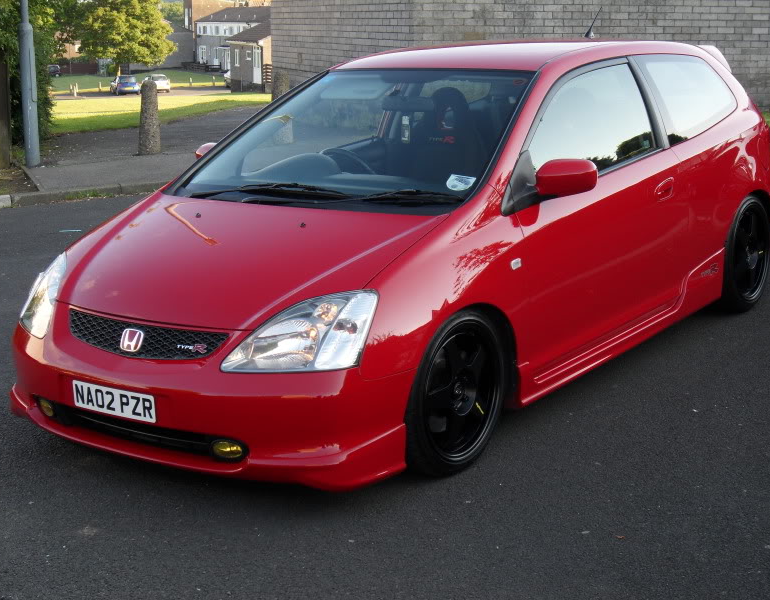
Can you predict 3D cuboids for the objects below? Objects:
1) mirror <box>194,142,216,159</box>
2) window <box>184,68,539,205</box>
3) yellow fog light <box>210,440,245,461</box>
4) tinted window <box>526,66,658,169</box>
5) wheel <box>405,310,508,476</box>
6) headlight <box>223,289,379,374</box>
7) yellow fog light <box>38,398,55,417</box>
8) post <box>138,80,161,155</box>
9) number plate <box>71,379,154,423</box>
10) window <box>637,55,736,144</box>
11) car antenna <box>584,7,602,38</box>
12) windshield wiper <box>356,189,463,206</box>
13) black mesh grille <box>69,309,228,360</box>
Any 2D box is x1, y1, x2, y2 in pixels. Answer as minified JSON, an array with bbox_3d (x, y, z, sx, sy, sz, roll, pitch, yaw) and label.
[{"bbox_3d":[-0.768,-0.635,6.013,0.240,0.150,0.140,7,17,36],"label":"mirror"},{"bbox_3d":[-0.088,-0.693,5.394,1.430,0.140,0.960,7,43,36],"label":"window"},{"bbox_3d":[-0.477,0.462,4.179,0.125,0.068,0.060,7,16,35],"label":"yellow fog light"},{"bbox_3d":[0.832,-0.705,5.437,0.080,0.460,1.100,-23,0,39],"label":"tinted window"},{"bbox_3d":[0.190,0.299,4.557,0.210,0.615,0.615,7,16,35],"label":"wheel"},{"bbox_3d":[-0.248,0.105,4.148,0.370,0.225,0.390,5,15,29],"label":"headlight"},{"bbox_3d":[-1.207,0.387,4.816,0.110,0.063,0.055,9,18,42],"label":"yellow fog light"},{"bbox_3d":[-2.495,-1.933,14.200,0.250,0.780,0.250,0,12,0],"label":"post"},{"bbox_3d":[-0.876,0.327,4.325,0.380,0.090,0.015,7,16,35],"label":"number plate"},{"bbox_3d":[1.420,-0.953,6.198,0.070,0.430,0.950,-15,3,35],"label":"window"},{"bbox_3d":[1.073,-1.416,6.843,0.040,0.210,0.050,7,-29,36],"label":"car antenna"},{"bbox_3d":[0.085,-0.351,4.650,0.410,0.055,0.060,3,14,21],"label":"windshield wiper"},{"bbox_3d":[-0.804,0.127,4.393,0.740,0.125,0.090,7,16,35],"label":"black mesh grille"}]

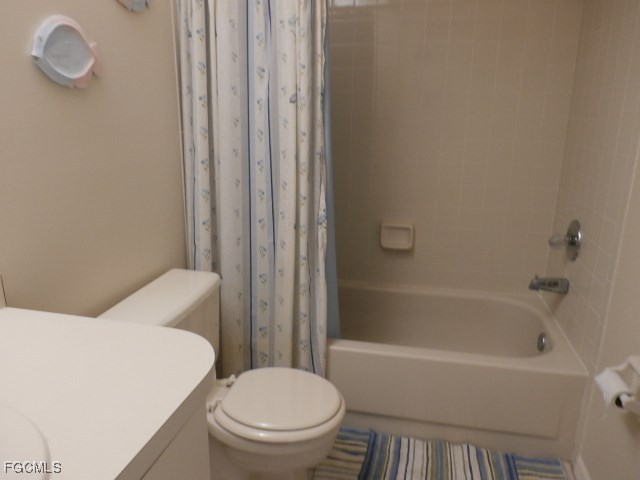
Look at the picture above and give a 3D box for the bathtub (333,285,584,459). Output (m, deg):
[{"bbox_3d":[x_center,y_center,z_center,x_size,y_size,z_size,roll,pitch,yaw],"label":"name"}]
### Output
[{"bbox_3d":[0.302,0.506,2.181,1.500,0.365,0.750,3,16,12],"label":"bathtub"}]

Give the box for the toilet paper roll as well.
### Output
[{"bbox_3d":[0.814,0.416,1.280,0.060,0.060,0.108,3,16,12],"label":"toilet paper roll"}]

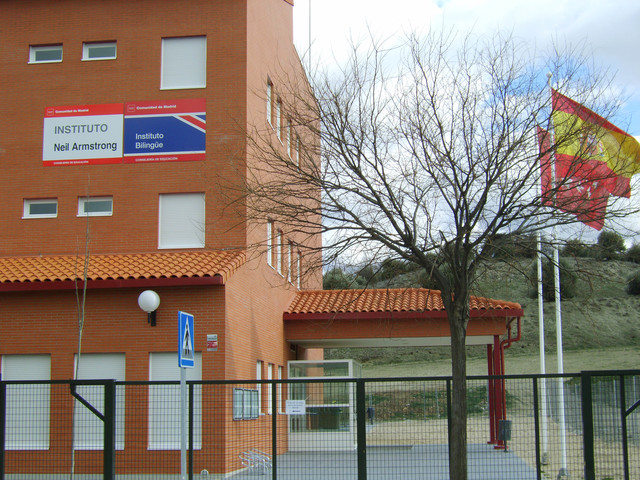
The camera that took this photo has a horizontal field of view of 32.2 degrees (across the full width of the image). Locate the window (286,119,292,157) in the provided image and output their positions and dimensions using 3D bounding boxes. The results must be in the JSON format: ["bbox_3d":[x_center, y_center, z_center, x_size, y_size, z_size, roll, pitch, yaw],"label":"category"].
[{"bbox_3d":[-0.991,-3.178,34.396,0.160,1.270,1.100,-1,-9,6],"label":"window"}]

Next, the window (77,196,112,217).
[{"bbox_3d":[-5.311,-0.804,26.283,0.861,0.490,0.160,-1,-9,6],"label":"window"}]

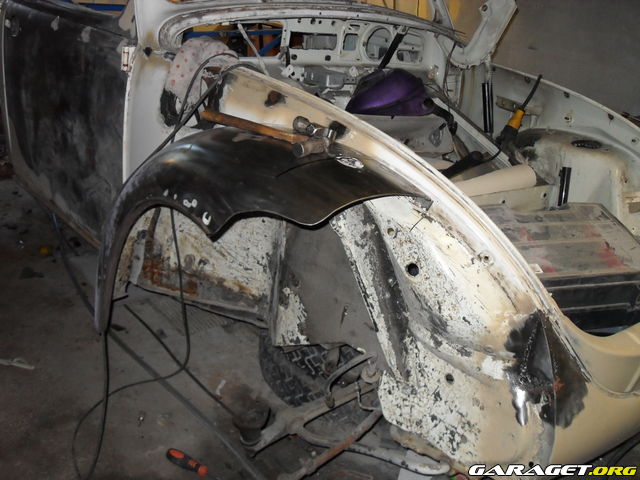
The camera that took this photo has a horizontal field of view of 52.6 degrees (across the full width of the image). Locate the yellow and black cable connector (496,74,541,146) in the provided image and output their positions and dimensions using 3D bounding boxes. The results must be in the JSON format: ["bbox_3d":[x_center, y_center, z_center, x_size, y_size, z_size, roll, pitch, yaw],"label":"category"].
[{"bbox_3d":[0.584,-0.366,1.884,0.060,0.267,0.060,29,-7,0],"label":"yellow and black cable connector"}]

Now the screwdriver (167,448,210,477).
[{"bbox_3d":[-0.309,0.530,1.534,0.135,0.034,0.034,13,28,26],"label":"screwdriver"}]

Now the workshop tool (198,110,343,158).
[{"bbox_3d":[-0.133,-0.248,1.436,0.350,0.055,0.120,16,29,26],"label":"workshop tool"}]

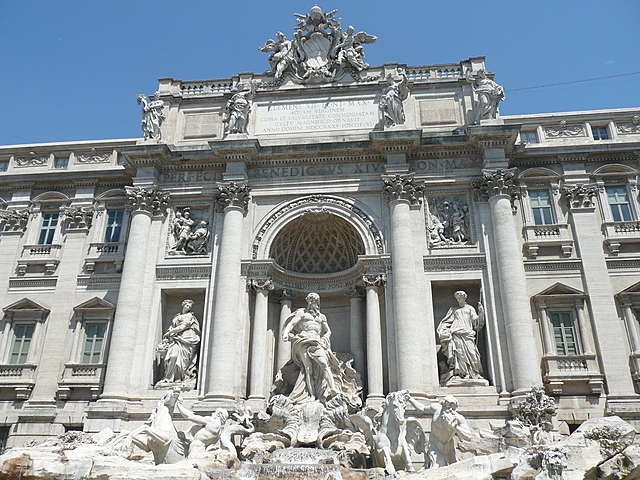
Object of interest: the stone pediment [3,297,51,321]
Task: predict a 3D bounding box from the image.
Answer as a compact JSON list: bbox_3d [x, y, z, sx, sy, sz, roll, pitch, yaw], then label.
[{"bbox_3d":[-15.443,3.682,27.455,2.722,1.208,0.693,-2,-23,6],"label":"stone pediment"}]

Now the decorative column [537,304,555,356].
[{"bbox_3d":[10.618,4.175,24.204,0.416,2.495,0.416,-2,-23,6],"label":"decorative column"}]

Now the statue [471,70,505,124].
[{"bbox_3d":[8.926,-7.632,27.453,1.584,3.316,1.188,-2,-23,6],"label":"statue"}]

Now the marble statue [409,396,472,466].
[{"bbox_3d":[4.336,6.826,19.053,2.088,2.480,1.653,3,-22,-9],"label":"marble statue"}]

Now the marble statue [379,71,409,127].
[{"bbox_3d":[4.058,-7.731,28.084,1.534,3.663,1.188,-2,-23,6],"label":"marble statue"}]

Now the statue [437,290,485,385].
[{"bbox_3d":[6.615,4.561,24.241,1.995,4.370,1.282,-2,-23,6],"label":"statue"}]

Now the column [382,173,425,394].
[{"bbox_3d":[3.989,1.820,24.109,1.634,10.544,1.634,-2,-23,6],"label":"column"}]

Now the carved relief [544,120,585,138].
[{"bbox_3d":[13.436,-6.052,28.403,2.079,1.089,0.248,-2,-23,6],"label":"carved relief"}]

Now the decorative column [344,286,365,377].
[{"bbox_3d":[1.889,5.289,26.906,1.000,6.003,1.000,-2,-22,5],"label":"decorative column"}]

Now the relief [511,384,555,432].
[{"bbox_3d":[8.299,6.494,20.044,1.634,1.663,1.287,-2,-23,6],"label":"relief"}]

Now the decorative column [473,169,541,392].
[{"bbox_3d":[8.957,1.796,24.085,1.567,11.020,1.567,-2,-23,6],"label":"decorative column"}]

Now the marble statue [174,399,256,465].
[{"bbox_3d":[-3.868,6.967,18.719,2.920,2.029,1.881,-10,-25,24],"label":"marble statue"}]

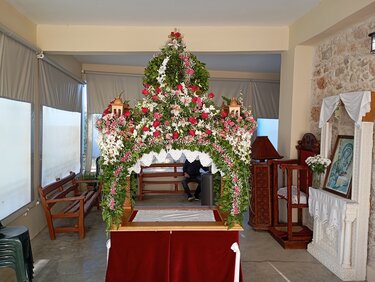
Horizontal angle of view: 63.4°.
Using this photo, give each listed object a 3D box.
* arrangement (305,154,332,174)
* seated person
[{"bbox_3d":[1.914,0.350,4.470,0.350,0.300,0.360,1,3,-6],"label":"arrangement"},{"bbox_3d":[0.200,0.773,7.650,0.620,1.310,0.800,1,3,-3],"label":"seated person"}]

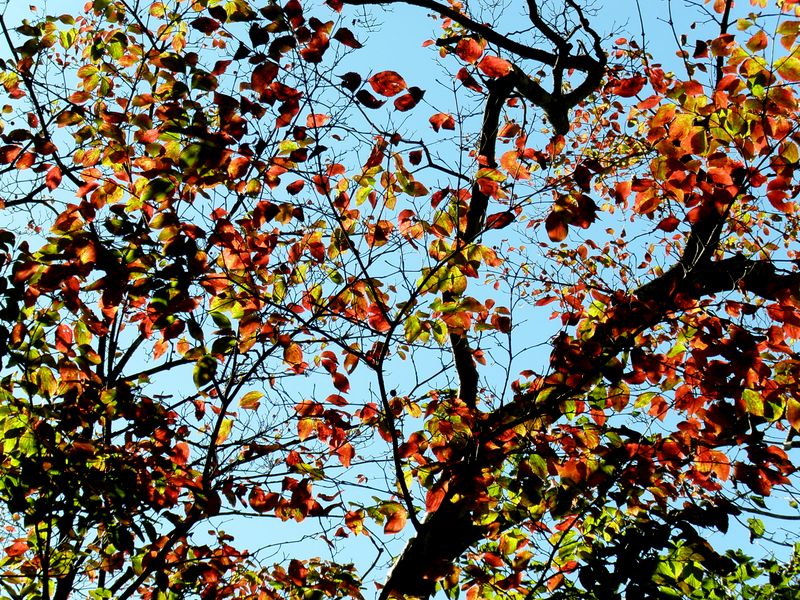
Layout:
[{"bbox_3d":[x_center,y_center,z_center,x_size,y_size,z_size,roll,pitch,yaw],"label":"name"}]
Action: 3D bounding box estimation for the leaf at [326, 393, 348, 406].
[{"bbox_3d":[-0.168,0.267,6.200,0.065,0.025,0.037,12,-79,-4],"label":"leaf"}]

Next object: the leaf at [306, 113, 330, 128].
[{"bbox_3d":[-0.247,-0.542,7.000,0.073,0.035,0.030,0,-33,0],"label":"leaf"}]

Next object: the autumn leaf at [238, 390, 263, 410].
[{"bbox_3d":[-0.413,0.278,6.381,0.069,0.047,0.030,-25,-1,-4],"label":"autumn leaf"}]

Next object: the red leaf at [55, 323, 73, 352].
[{"bbox_3d":[-0.903,0.101,6.200,0.048,0.025,0.085,-10,-76,-6],"label":"red leaf"}]

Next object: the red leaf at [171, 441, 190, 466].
[{"bbox_3d":[-0.604,0.422,6.357,0.053,0.069,0.030,20,-5,-4],"label":"red leaf"}]

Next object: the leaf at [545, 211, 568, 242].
[{"bbox_3d":[0.394,-0.184,5.800,0.058,0.076,0.030,0,-33,0],"label":"leaf"}]

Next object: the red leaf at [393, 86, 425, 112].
[{"bbox_3d":[0.022,-0.520,6.000,0.098,0.025,0.052,-28,-74,9],"label":"red leaf"}]

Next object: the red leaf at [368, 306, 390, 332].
[{"bbox_3d":[-0.062,0.054,6.700,0.070,0.077,0.030,0,-33,0],"label":"red leaf"}]

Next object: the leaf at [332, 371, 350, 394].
[{"bbox_3d":[-0.157,0.219,6.200,0.042,0.025,0.070,-35,-79,6],"label":"leaf"}]

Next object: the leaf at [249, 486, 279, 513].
[{"bbox_3d":[-0.354,0.518,6.000,0.085,0.068,0.025,5,9,-4],"label":"leaf"}]

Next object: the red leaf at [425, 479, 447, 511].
[{"bbox_3d":[0.098,0.542,6.376,0.050,0.091,0.030,28,-4,3],"label":"red leaf"}]

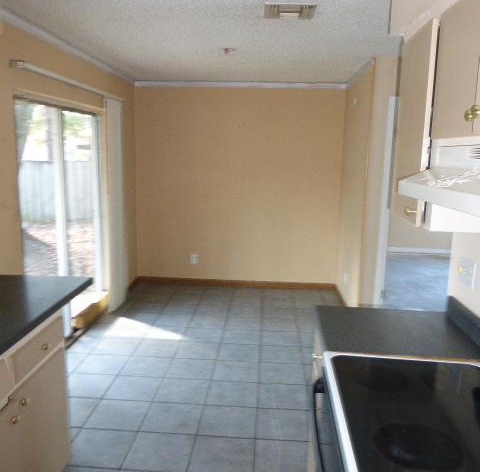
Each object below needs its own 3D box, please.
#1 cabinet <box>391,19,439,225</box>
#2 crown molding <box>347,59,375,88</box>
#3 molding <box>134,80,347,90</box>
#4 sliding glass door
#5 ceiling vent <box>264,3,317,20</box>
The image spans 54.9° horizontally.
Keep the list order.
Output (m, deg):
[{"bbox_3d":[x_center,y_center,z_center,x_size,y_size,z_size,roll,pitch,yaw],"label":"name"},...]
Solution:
[{"bbox_3d":[0.826,-0.413,1.790,0.320,0.740,0.430,2,10,4],"label":"cabinet"},{"bbox_3d":[1.126,-1.574,4.584,0.060,0.085,1.360,2,10,4],"label":"crown molding"},{"bbox_3d":[-0.018,-1.726,5.296,2.430,0.085,0.060,2,10,4],"label":"molding"},{"bbox_3d":[-1.441,-0.101,3.894,0.100,1.950,1.660,2,10,4],"label":"sliding glass door"},{"bbox_3d":[0.290,-1.295,2.685,0.290,0.025,0.300,2,10,4],"label":"ceiling vent"}]

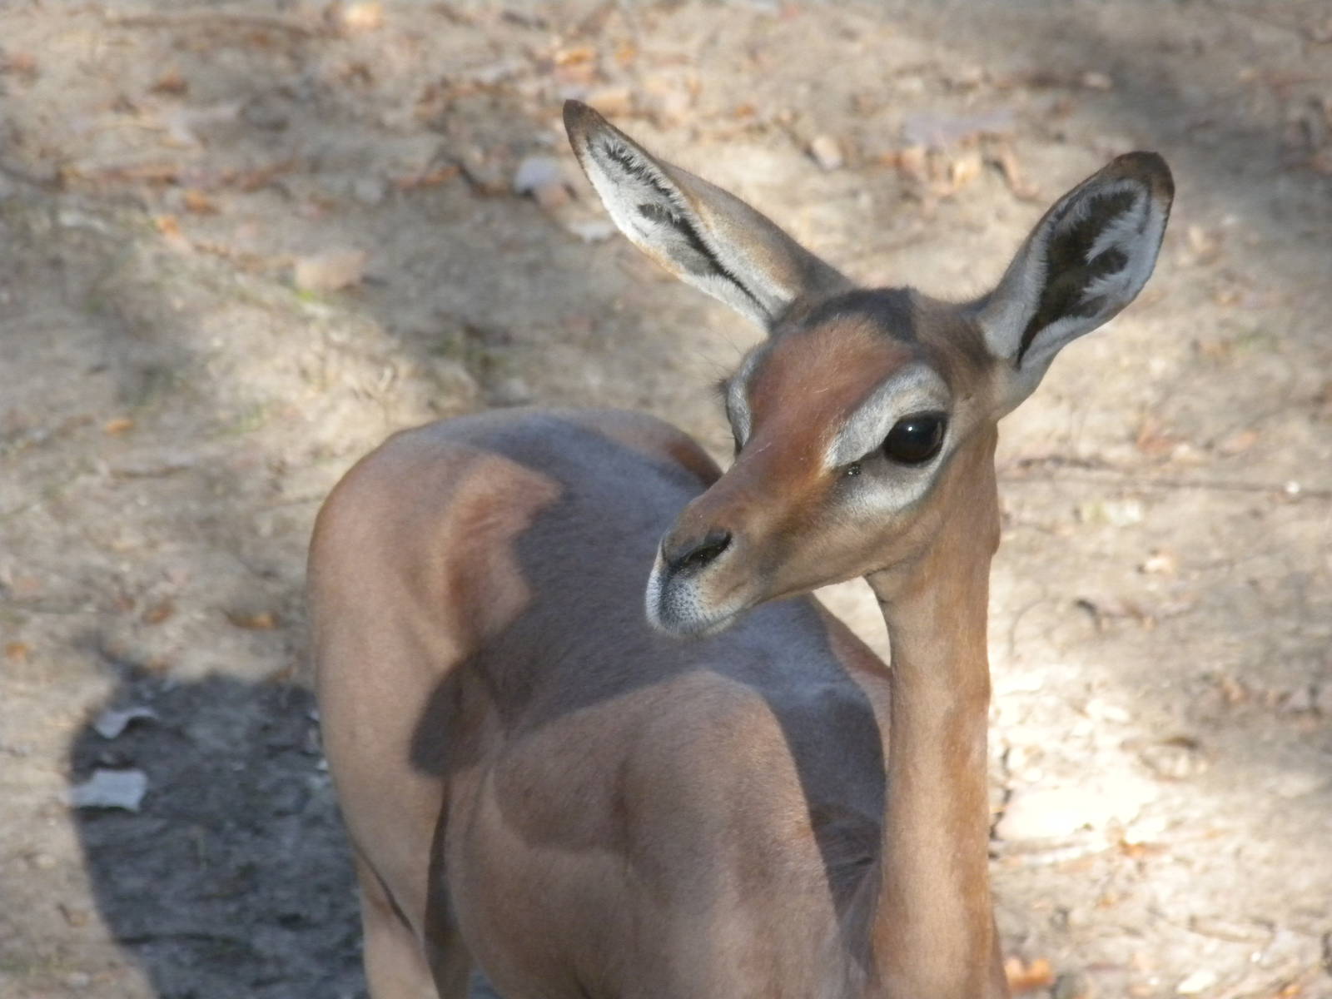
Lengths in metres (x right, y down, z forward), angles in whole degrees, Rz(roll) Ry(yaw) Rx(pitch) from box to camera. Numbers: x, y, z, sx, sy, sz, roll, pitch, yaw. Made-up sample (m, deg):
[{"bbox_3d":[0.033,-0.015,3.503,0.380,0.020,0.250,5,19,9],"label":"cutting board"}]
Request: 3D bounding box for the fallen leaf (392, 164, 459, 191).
[{"bbox_3d":[-0.229,-0.306,9.505,0.063,0.009,0.052,0,20,0],"label":"fallen leaf"}]

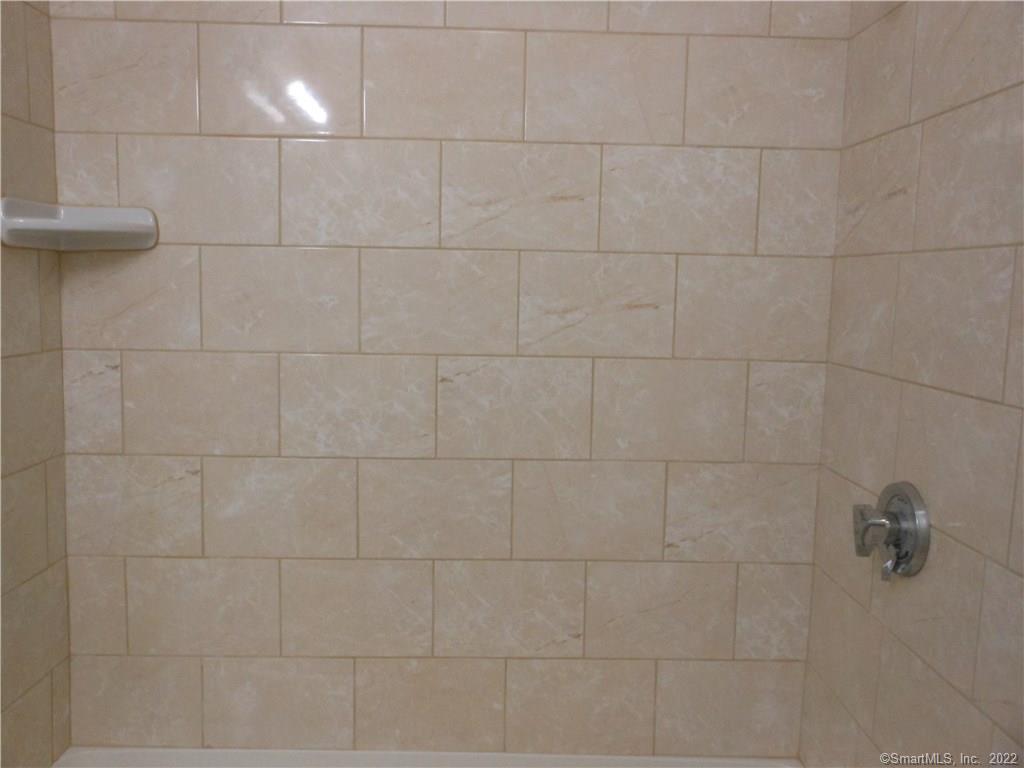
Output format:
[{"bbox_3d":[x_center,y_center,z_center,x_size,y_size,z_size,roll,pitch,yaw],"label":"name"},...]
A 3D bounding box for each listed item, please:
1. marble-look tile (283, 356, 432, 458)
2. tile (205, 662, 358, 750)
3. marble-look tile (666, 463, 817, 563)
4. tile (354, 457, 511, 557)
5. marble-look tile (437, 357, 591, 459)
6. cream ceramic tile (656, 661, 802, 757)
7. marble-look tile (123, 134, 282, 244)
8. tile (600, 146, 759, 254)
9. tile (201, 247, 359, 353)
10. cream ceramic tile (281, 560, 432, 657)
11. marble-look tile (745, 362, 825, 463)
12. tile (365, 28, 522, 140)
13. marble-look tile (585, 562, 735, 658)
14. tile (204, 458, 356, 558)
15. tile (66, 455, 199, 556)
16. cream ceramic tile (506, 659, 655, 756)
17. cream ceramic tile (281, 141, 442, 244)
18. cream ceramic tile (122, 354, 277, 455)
[{"bbox_3d":[-0.298,0.044,1.616,0.301,0.200,0.010,1,6,-2],"label":"marble-look tile"},{"bbox_3d":[-0.472,0.650,1.691,0.304,0.197,0.009,1,5,-1],"label":"tile"},{"bbox_3d":[0.459,0.258,1.659,0.304,0.200,0.010,1,6,-2],"label":"marble-look tile"},{"bbox_3d":[-0.151,0.248,1.645,0.301,0.200,0.010,1,7,-1],"label":"tile"},{"bbox_3d":[0.005,0.048,1.625,0.301,0.200,0.010,1,7,-1],"label":"marble-look tile"},{"bbox_3d":[0.444,0.665,1.698,0.300,0.202,0.010,1,6,-2],"label":"cream ceramic tile"},{"bbox_3d":[-0.588,-0.365,1.563,0.301,0.200,0.010,1,7,-1],"label":"marble-look tile"},{"bbox_3d":[0.323,-0.352,1.595,0.301,0.200,0.010,1,6,-2],"label":"tile"},{"bbox_3d":[-0.442,-0.161,1.592,0.301,0.200,0.010,1,6,-2],"label":"tile"},{"bbox_3d":[-0.312,0.452,1.675,0.304,0.203,0.009,1,5,-1],"label":"cream ceramic tile"},{"bbox_3d":[0.542,0.057,1.641,0.152,0.200,0.009,1,7,-1],"label":"marble-look tile"},{"bbox_3d":[-0.133,-0.571,1.581,0.304,0.203,0.009,1,5,-1],"label":"tile"},{"bbox_3d":[0.301,0.459,1.680,0.301,0.200,0.010,1,7,-1],"label":"marble-look tile"},{"bbox_3d":[-0.460,0.245,1.652,0.304,0.203,0.009,1,5,-1],"label":"tile"},{"bbox_3d":[-0.748,0.239,1.645,0.267,0.203,0.009,1,5,-1],"label":"tile"},{"bbox_3d":[0.141,0.662,1.703,0.305,0.200,0.009,1,7,-1],"label":"cream ceramic tile"},{"bbox_3d":[-0.287,-0.361,1.576,0.301,0.200,0.010,1,6,-2],"label":"cream ceramic tile"},{"bbox_3d":[-0.603,0.039,1.614,0.300,0.201,0.009,1,7,-1],"label":"cream ceramic tile"}]

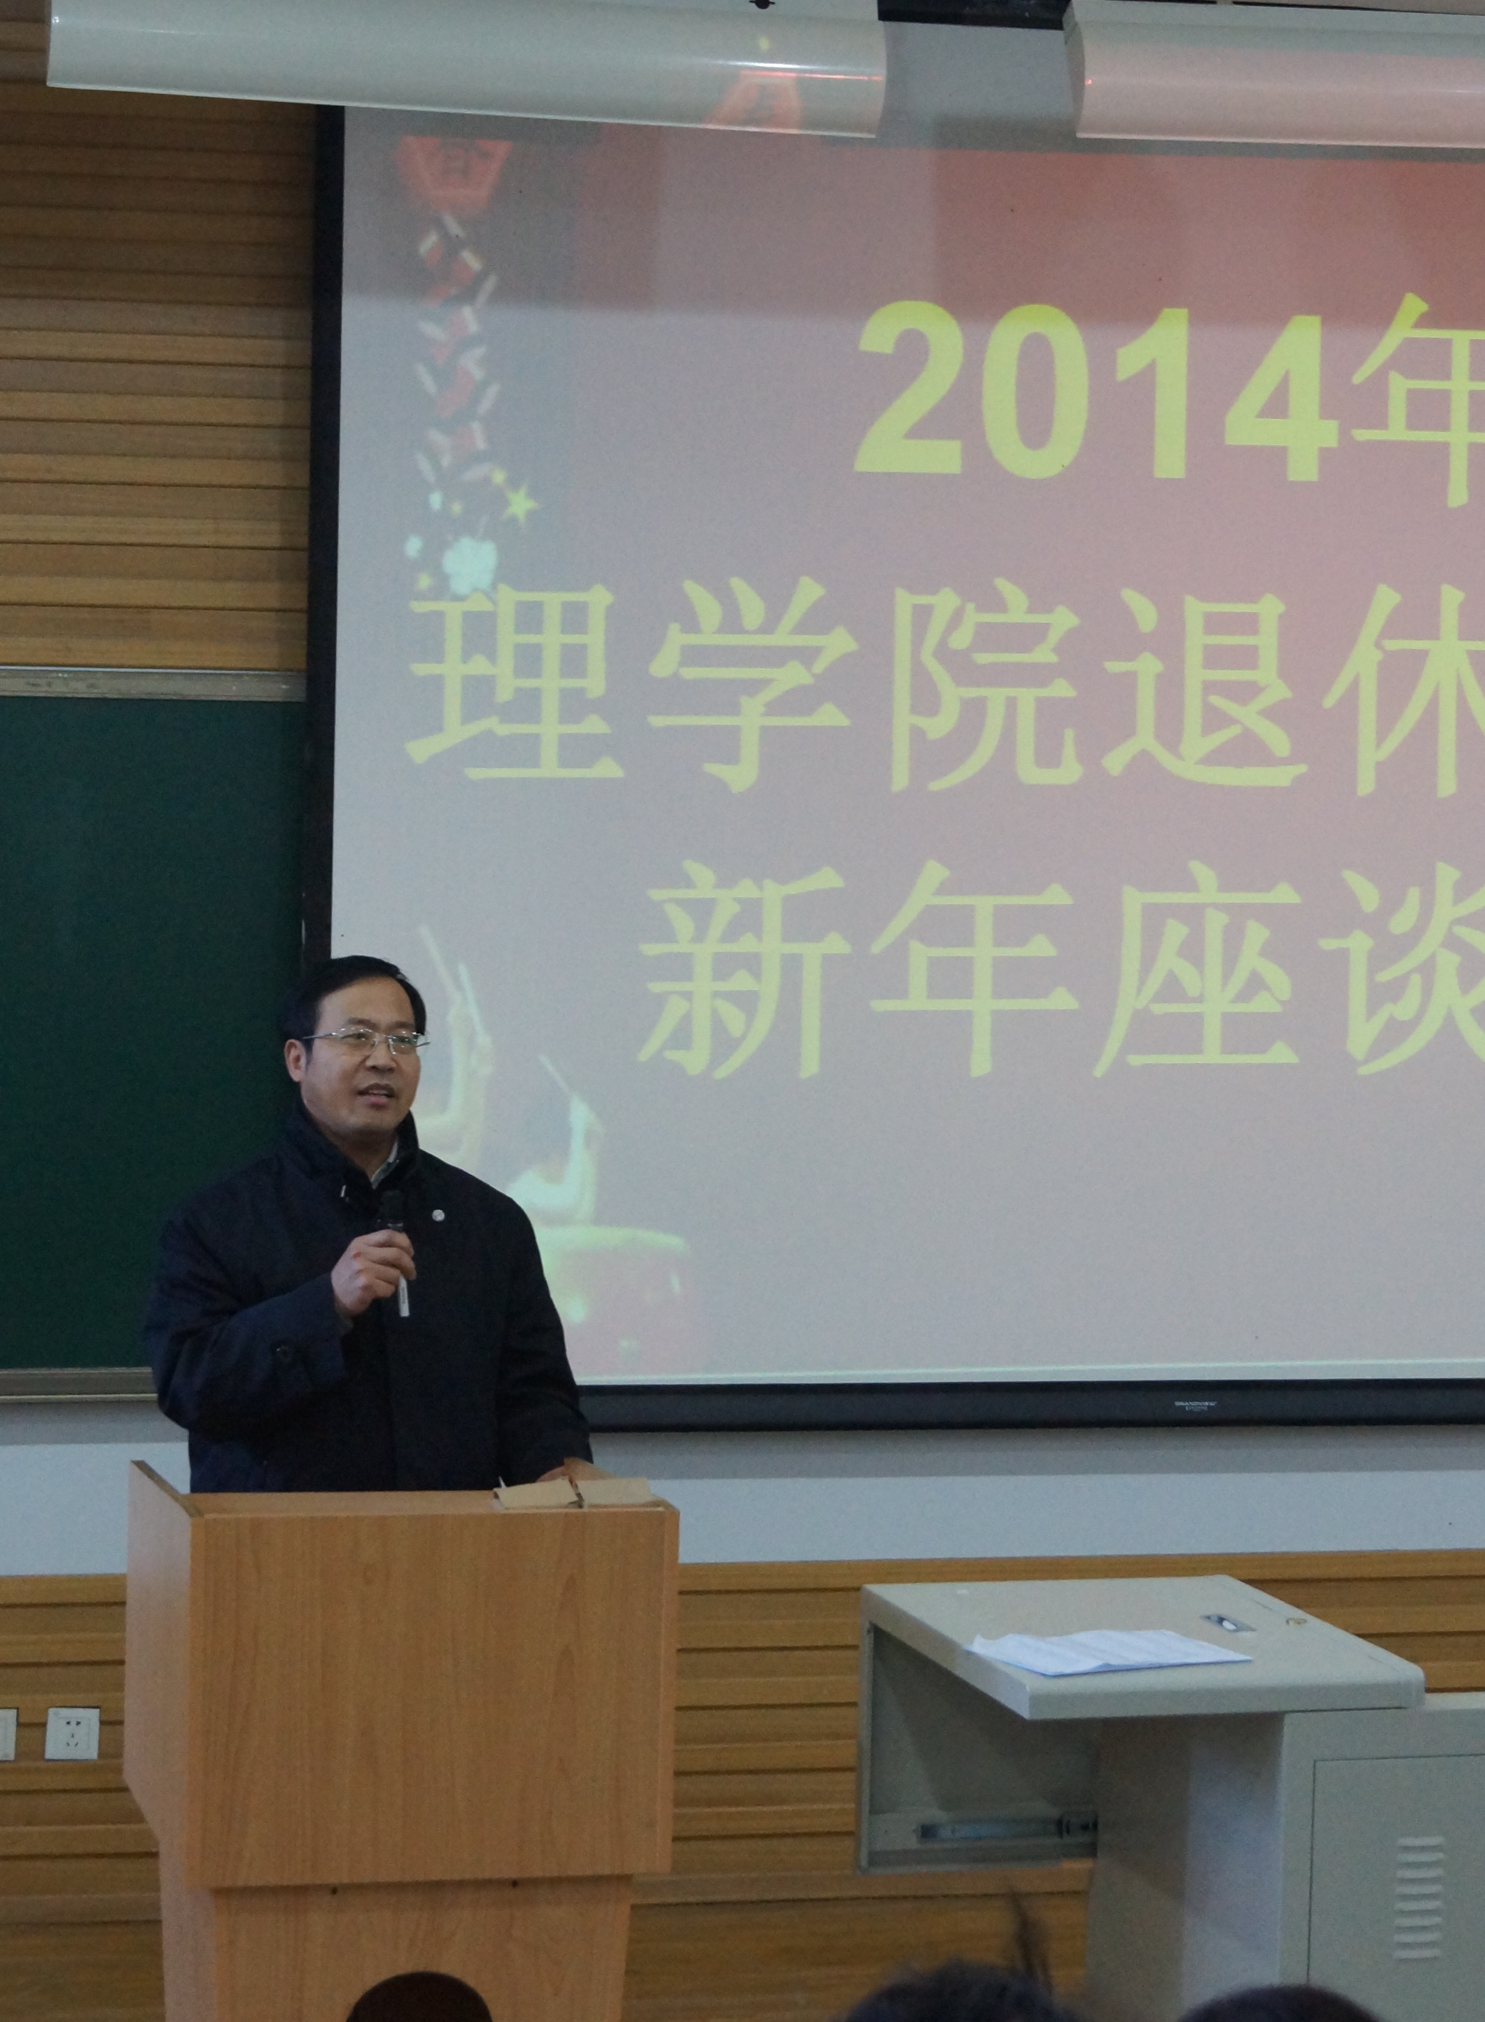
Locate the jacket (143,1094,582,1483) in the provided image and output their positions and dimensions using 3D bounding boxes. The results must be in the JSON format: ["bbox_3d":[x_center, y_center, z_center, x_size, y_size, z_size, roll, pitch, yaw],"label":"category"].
[{"bbox_3d":[-0.483,0.520,6.505,0.550,0.780,0.380,0,4,-16],"label":"jacket"}]

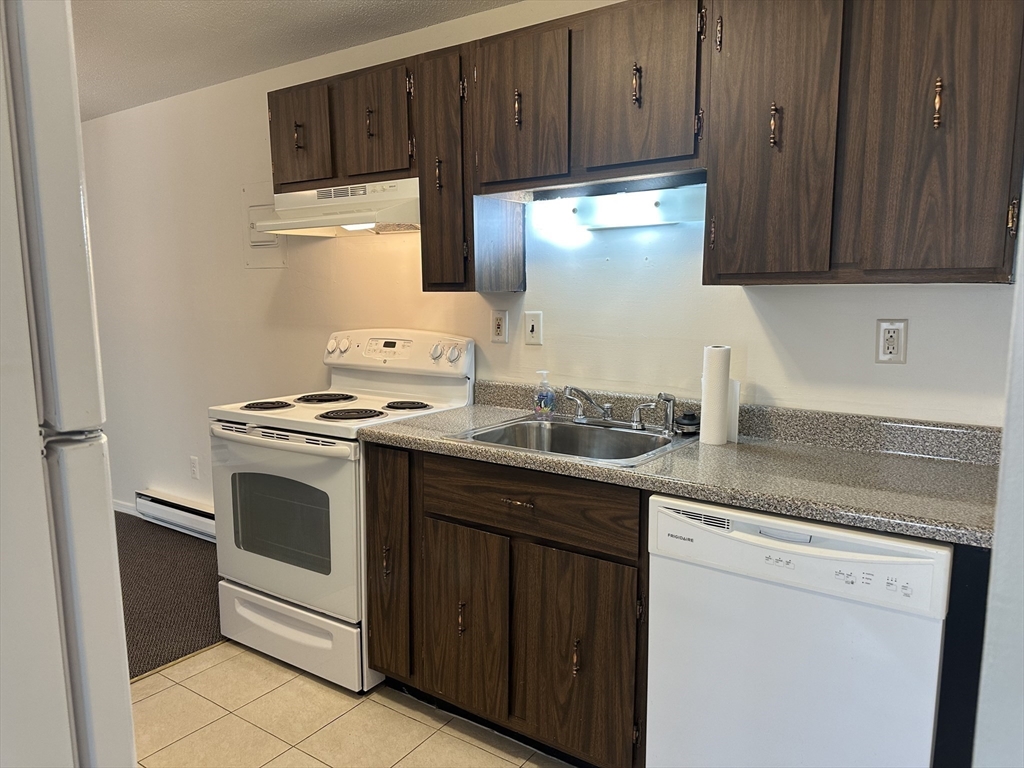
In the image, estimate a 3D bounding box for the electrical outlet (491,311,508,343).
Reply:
[{"bbox_3d":[-0.045,-0.211,2.622,0.072,0.118,0.010,5,9,35],"label":"electrical outlet"}]

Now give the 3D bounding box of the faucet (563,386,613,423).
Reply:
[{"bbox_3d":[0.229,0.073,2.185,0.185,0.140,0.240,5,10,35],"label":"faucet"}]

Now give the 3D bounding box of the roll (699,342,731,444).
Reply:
[{"bbox_3d":[0.585,0.032,2.041,0.077,0.274,0.077,0,8,0],"label":"roll"}]

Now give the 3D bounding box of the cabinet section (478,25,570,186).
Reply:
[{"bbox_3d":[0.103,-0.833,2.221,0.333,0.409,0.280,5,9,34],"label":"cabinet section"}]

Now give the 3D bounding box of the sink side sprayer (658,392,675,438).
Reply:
[{"bbox_3d":[0.464,0.089,2.121,0.058,0.122,0.033,-6,9,-37],"label":"sink side sprayer"}]

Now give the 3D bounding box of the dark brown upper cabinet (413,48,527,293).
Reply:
[{"bbox_3d":[-0.135,-0.703,2.430,0.229,0.771,0.313,5,9,35],"label":"dark brown upper cabinet"}]

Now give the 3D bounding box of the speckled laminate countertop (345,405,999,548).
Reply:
[{"bbox_3d":[0.373,0.194,2.011,1.675,0.040,0.604,5,9,35],"label":"speckled laminate countertop"}]

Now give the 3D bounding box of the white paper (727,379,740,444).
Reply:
[{"bbox_3d":[0.633,0.081,2.039,0.022,0.176,0.055,-5,9,-36],"label":"white paper"}]

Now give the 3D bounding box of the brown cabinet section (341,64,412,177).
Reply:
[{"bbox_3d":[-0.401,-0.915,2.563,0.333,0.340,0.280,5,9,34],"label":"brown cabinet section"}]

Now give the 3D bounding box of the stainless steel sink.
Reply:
[{"bbox_3d":[0.196,0.236,2.126,0.620,0.175,0.520,5,10,35],"label":"stainless steel sink"}]

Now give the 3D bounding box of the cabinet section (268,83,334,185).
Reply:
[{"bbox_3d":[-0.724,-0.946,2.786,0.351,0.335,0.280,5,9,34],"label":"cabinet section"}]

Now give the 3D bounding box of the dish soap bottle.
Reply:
[{"bbox_3d":[0.102,0.035,2.359,0.068,0.160,0.055,6,10,40],"label":"dish soap bottle"}]

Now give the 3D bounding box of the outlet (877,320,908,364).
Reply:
[{"bbox_3d":[0.999,-0.110,1.868,0.072,0.117,0.010,5,10,35],"label":"outlet"}]

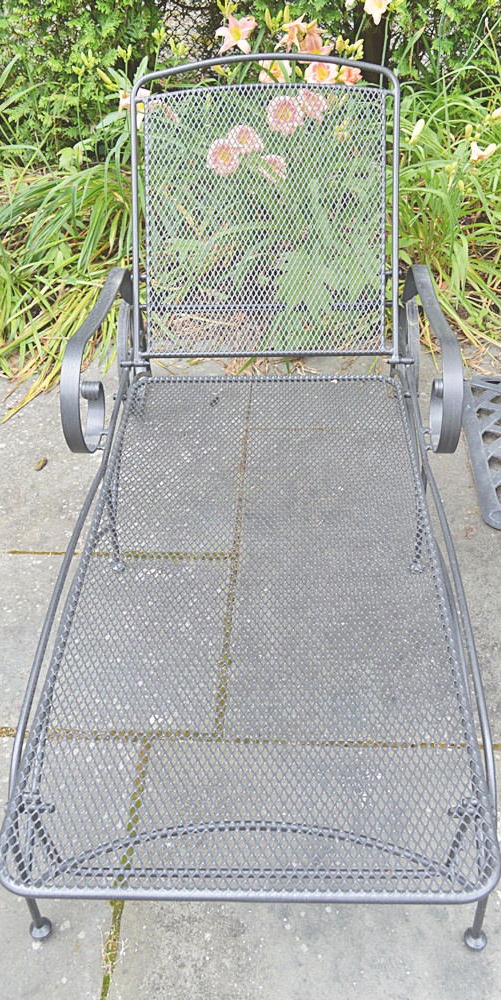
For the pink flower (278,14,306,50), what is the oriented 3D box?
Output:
[{"bbox_3d":[0.137,-1.485,2.650,0.110,0.120,0.090,29,49,29],"label":"pink flower"}]

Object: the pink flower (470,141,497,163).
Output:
[{"bbox_3d":[0.750,-1.122,2.680,0.085,0.075,0.080,13,43,15],"label":"pink flower"}]

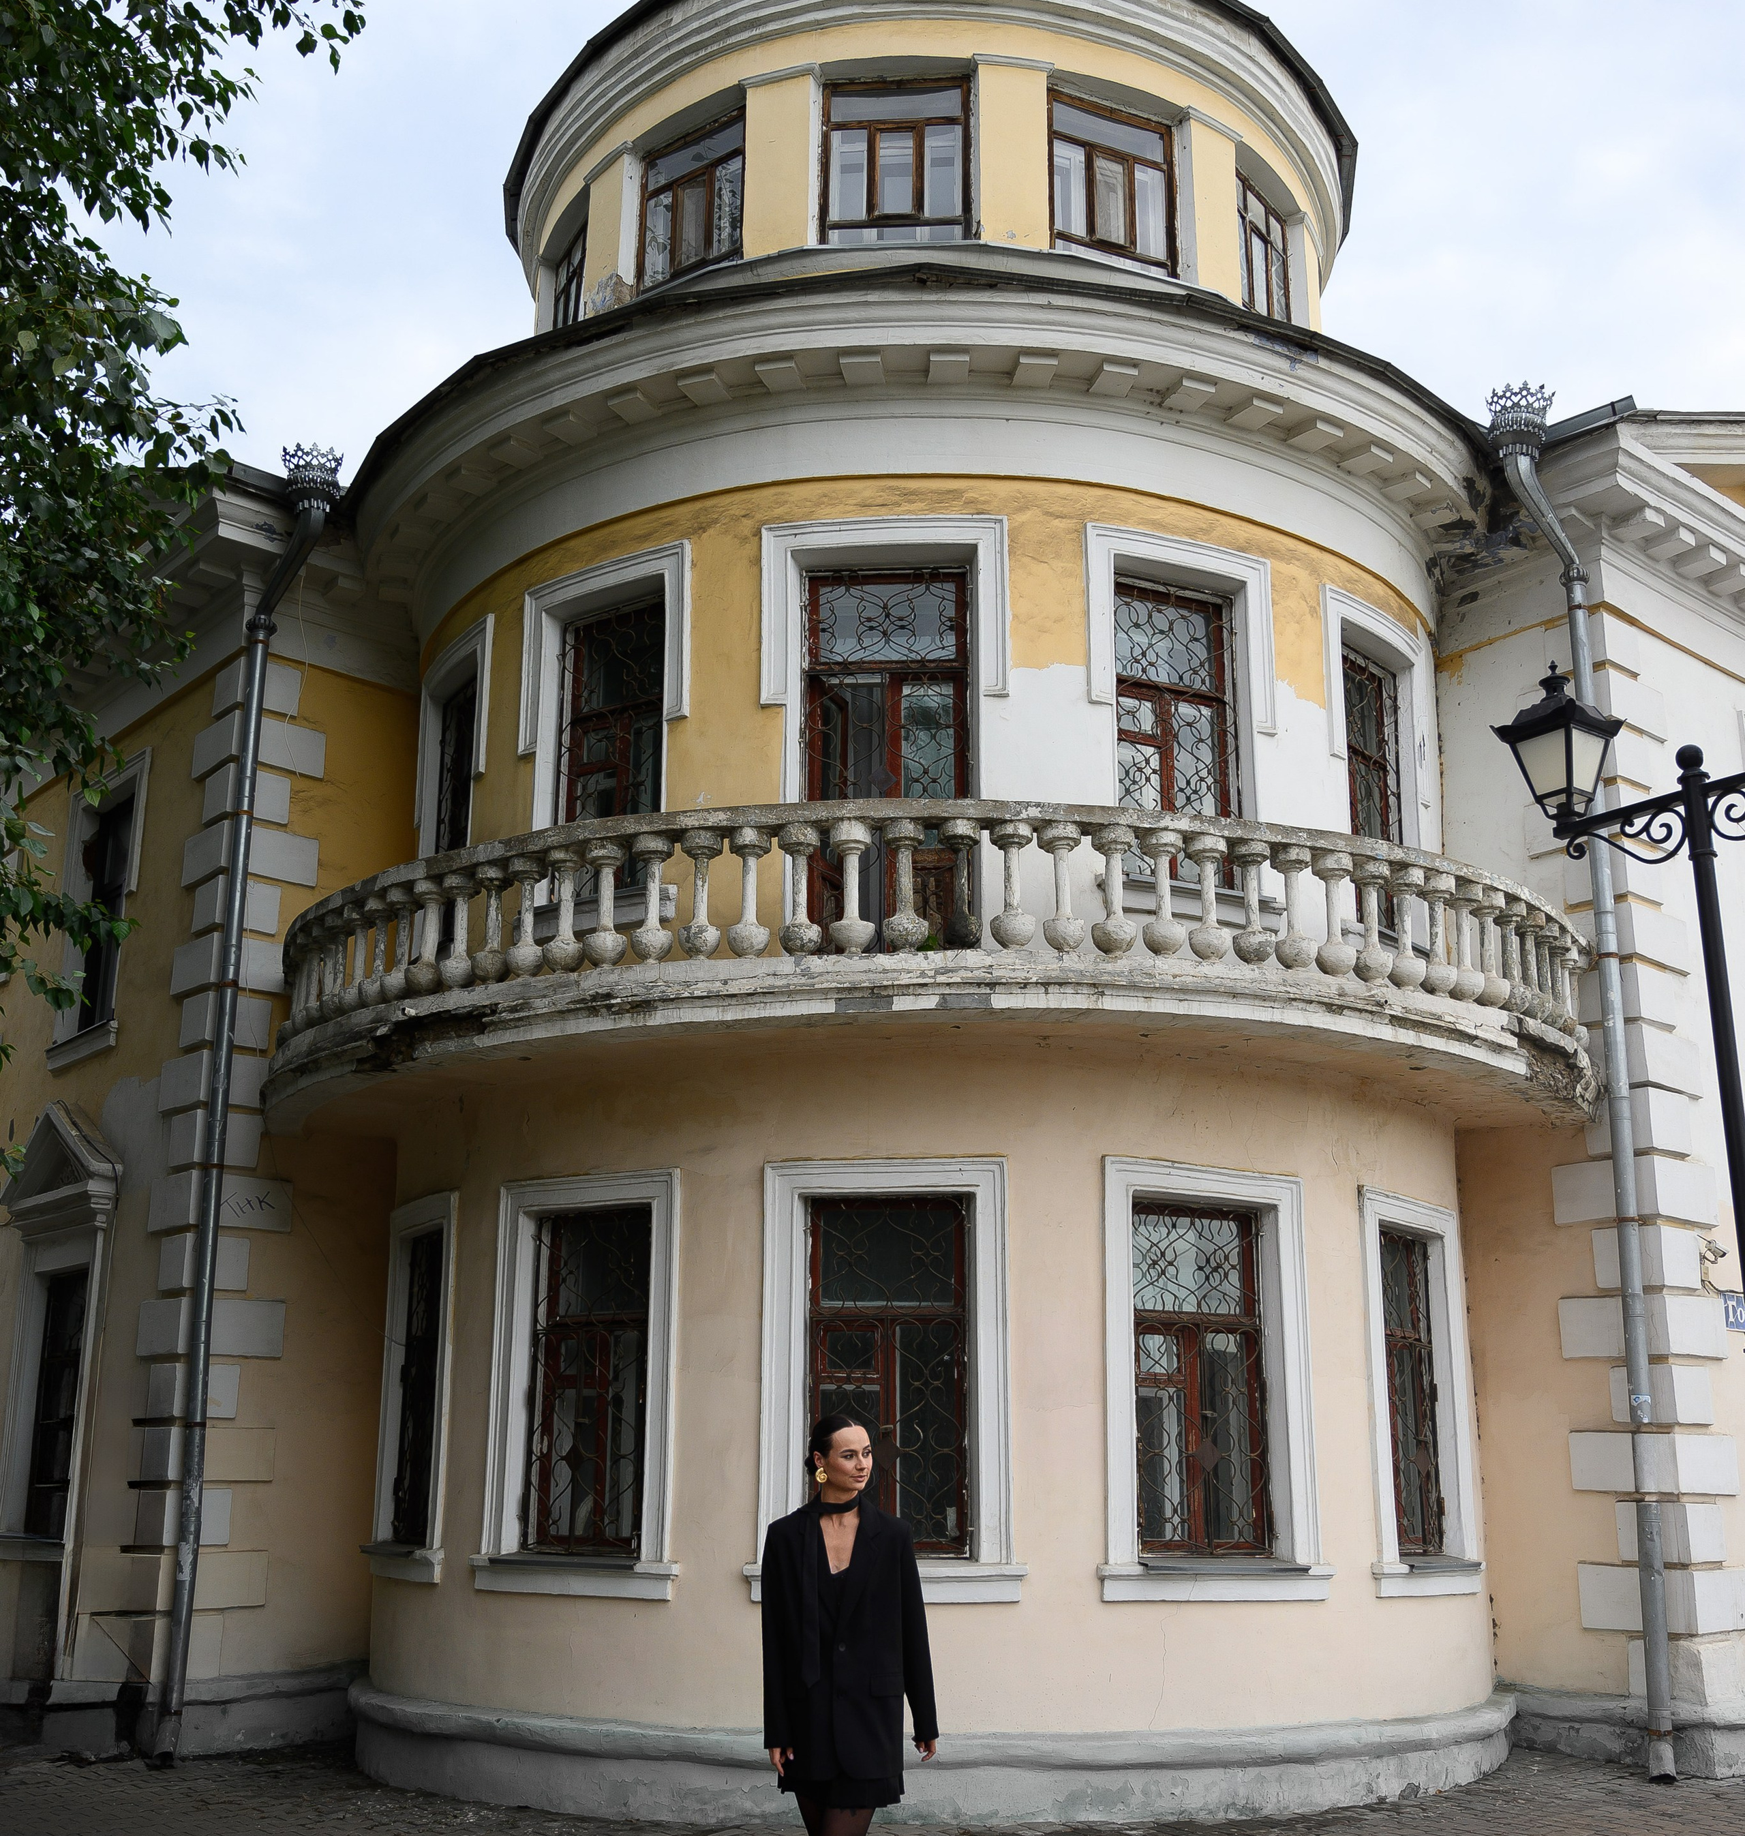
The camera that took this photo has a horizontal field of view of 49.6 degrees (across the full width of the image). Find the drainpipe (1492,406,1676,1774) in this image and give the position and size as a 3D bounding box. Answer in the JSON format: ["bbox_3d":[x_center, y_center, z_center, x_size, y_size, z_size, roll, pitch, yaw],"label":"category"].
[{"bbox_3d":[4.351,0.570,11.526,0.490,8.568,0.408,0,-16,0],"label":"drainpipe"}]

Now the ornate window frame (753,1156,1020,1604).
[{"bbox_3d":[0.073,2.317,9.512,1.313,2.141,0.280,-1,-16,5],"label":"ornate window frame"}]

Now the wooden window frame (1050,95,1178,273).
[{"bbox_3d":[1.605,-4.781,12.447,0.898,1.224,0.122,7,-18,-23],"label":"wooden window frame"}]

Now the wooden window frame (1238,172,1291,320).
[{"bbox_3d":[2.751,-4.519,13.320,0.122,1.224,0.898,-11,-20,35],"label":"wooden window frame"}]

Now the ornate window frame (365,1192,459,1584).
[{"bbox_3d":[-2.660,2.751,11.108,0.280,2.141,1.245,10,-19,-31],"label":"ornate window frame"}]

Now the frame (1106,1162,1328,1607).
[{"bbox_3d":[1.726,2.399,9.756,1.300,2.141,0.280,7,-17,-21],"label":"frame"}]

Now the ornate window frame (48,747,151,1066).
[{"bbox_3d":[-5.890,-0.062,14.198,1.224,2.244,0.224,-15,-22,43],"label":"ornate window frame"}]

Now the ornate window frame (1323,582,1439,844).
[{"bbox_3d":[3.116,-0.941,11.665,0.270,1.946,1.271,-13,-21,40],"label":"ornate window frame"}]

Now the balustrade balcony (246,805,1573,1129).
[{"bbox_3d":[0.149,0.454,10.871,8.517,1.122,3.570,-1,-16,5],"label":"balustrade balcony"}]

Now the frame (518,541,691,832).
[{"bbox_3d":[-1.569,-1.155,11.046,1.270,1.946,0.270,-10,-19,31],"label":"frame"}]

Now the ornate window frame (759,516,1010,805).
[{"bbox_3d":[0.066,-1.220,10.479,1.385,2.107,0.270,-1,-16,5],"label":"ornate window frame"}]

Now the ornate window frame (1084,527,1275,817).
[{"bbox_3d":[1.754,-1.058,10.629,1.265,2.173,0.224,7,-17,-21],"label":"ornate window frame"}]

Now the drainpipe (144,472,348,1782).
[{"bbox_3d":[-3.866,0.780,11.619,0.360,8.080,0.717,14,-21,-39],"label":"drainpipe"}]

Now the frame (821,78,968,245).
[{"bbox_3d":[0.147,-4.853,12.153,0.929,1.197,0.130,-1,-16,5],"label":"frame"}]

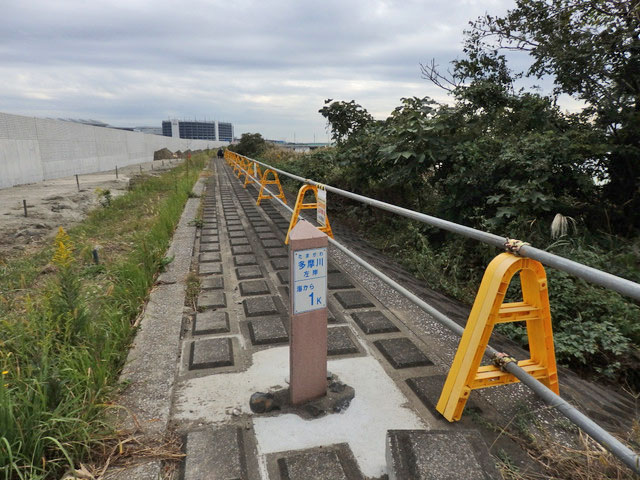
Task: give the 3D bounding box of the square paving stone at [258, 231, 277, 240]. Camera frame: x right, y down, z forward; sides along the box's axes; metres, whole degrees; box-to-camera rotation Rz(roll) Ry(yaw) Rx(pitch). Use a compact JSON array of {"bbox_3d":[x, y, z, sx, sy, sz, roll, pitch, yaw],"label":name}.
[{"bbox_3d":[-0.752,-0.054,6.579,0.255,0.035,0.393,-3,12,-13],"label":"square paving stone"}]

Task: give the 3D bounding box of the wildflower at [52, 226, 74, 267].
[{"bbox_3d":[-1.665,0.042,3.000,0.140,0.250,0.140,0,12,0],"label":"wildflower"}]

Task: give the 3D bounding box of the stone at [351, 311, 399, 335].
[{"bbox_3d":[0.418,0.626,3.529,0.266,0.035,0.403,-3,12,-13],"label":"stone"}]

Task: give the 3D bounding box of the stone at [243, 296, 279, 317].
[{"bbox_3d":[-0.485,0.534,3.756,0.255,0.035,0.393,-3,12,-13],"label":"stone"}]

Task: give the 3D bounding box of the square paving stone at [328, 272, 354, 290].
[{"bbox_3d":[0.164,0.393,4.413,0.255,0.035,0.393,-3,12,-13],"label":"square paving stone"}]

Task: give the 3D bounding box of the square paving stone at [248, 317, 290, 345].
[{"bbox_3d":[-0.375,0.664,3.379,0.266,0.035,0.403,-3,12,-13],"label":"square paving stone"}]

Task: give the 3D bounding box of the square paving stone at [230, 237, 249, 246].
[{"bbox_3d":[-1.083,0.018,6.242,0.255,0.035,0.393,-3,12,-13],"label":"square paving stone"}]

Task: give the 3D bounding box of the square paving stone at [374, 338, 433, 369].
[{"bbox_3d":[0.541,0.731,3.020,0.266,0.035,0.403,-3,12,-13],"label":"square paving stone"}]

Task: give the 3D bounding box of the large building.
[{"bbox_3d":[-141.043,-122.696,530.000,76.000,28.000,40.000,-4,12,-17],"label":"large building"}]

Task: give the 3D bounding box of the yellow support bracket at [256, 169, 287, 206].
[{"bbox_3d":[-1.033,-1.116,9.791,0.643,0.793,0.117,-3,12,-13],"label":"yellow support bracket"}]

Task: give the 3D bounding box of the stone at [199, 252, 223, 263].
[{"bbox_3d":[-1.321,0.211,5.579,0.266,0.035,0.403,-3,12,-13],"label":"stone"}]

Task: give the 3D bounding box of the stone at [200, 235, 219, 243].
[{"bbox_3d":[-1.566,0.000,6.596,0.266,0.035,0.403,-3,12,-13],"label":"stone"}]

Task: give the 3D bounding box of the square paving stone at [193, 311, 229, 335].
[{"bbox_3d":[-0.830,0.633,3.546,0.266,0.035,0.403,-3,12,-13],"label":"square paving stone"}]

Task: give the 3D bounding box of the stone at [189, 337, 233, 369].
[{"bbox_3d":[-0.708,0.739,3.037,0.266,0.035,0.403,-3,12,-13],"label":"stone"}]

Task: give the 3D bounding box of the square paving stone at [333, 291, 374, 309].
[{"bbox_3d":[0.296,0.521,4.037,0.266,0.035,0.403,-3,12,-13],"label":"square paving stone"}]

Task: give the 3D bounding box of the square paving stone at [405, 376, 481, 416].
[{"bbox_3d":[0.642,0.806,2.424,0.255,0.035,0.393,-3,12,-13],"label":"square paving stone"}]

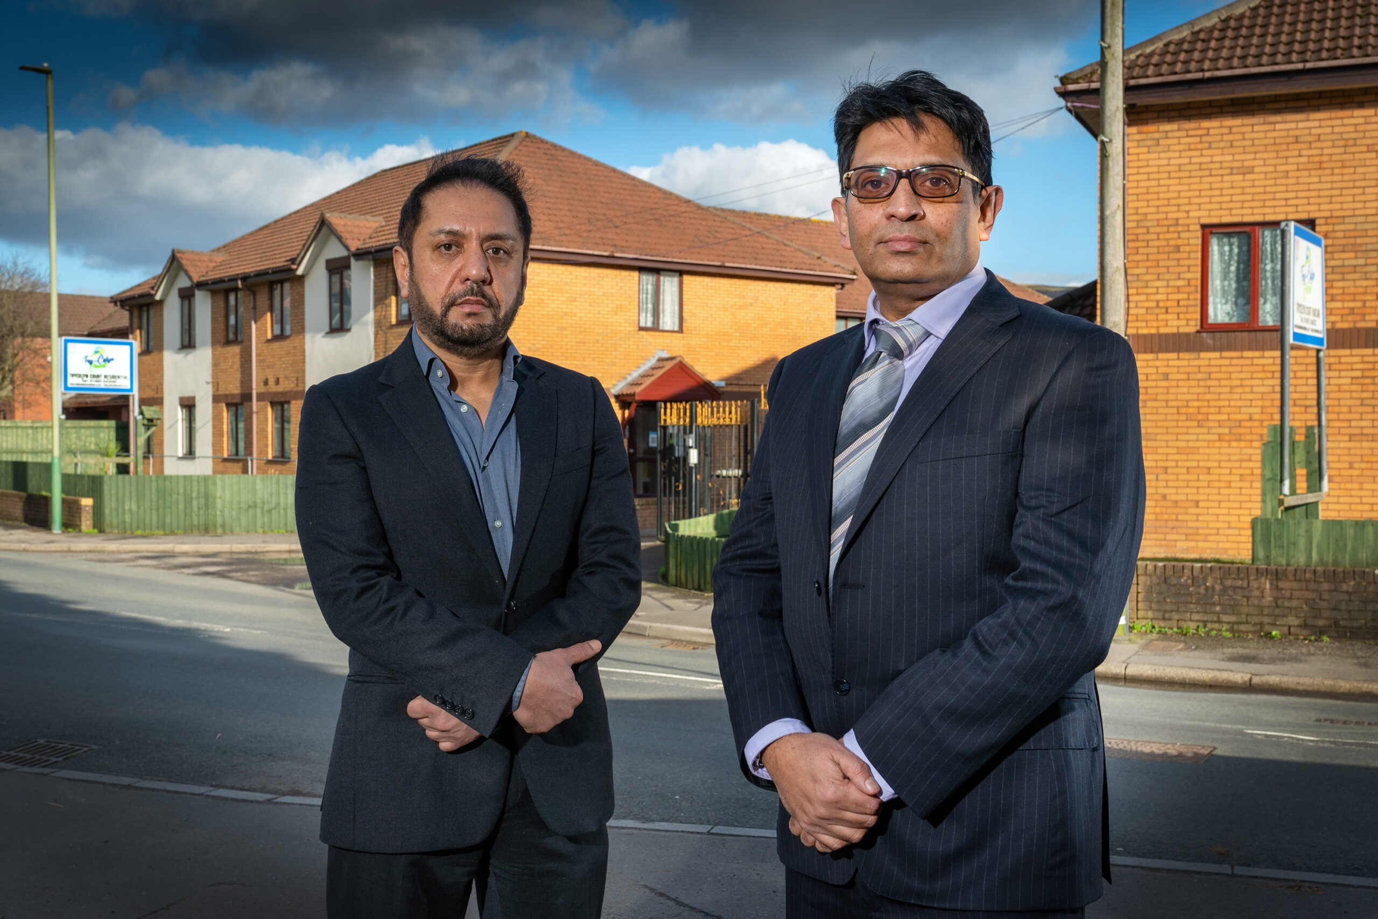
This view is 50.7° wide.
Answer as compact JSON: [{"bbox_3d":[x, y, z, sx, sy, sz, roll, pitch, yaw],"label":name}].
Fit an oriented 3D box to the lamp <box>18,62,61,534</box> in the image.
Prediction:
[{"bbox_3d":[-11.150,-2.790,25.050,0.240,8.120,0.660,1,1,45],"label":"lamp"}]

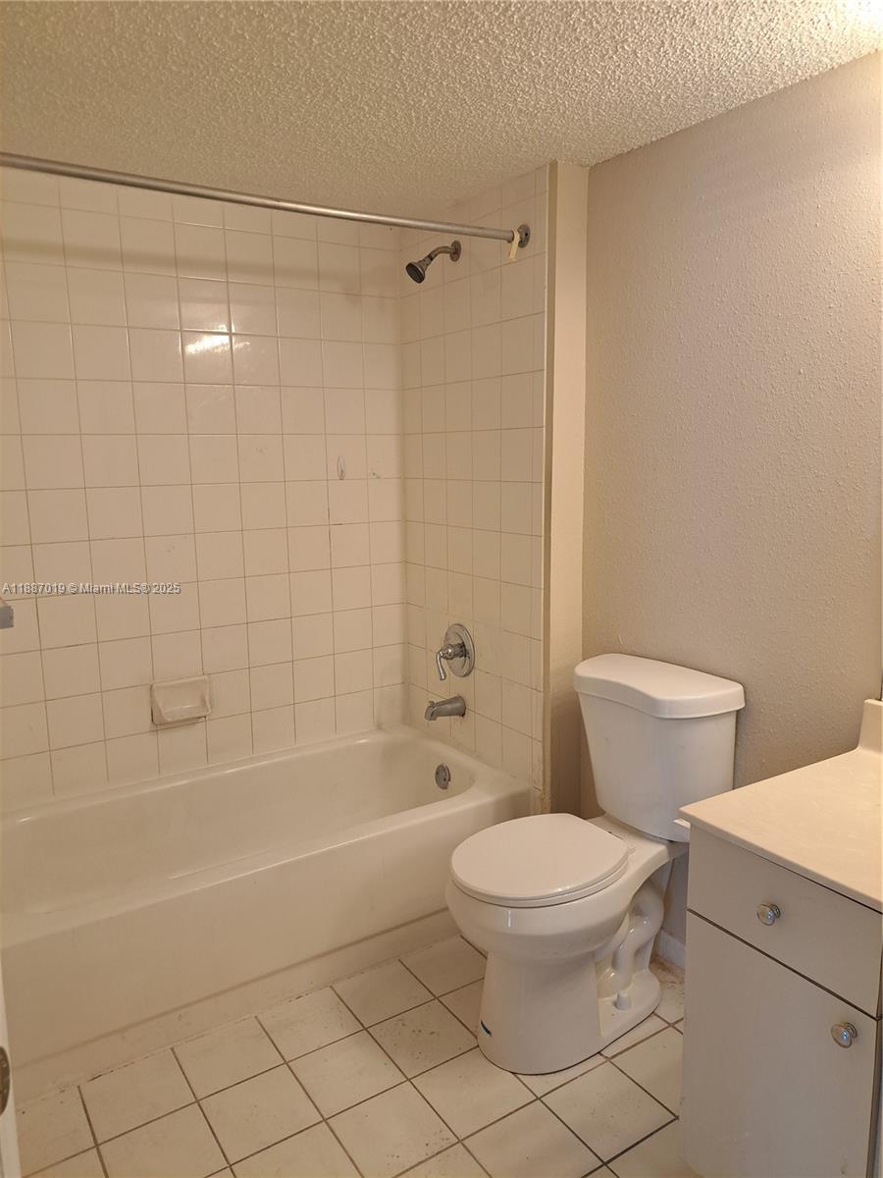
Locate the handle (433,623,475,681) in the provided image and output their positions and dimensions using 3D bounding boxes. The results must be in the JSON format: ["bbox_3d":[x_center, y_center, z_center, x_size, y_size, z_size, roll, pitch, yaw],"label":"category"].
[{"bbox_3d":[0.026,0.212,2.700,0.092,0.187,0.178,-7,10,-32],"label":"handle"}]

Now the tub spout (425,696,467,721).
[{"bbox_3d":[0.006,0.401,2.716,0.146,0.074,0.060,-7,10,-32],"label":"tub spout"}]

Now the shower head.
[{"bbox_3d":[-0.029,-0.994,2.478,0.180,0.140,0.066,-7,10,-32],"label":"shower head"}]

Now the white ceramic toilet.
[{"bbox_3d":[0.321,0.643,1.985,0.695,0.805,0.438,-7,10,-32],"label":"white ceramic toilet"}]

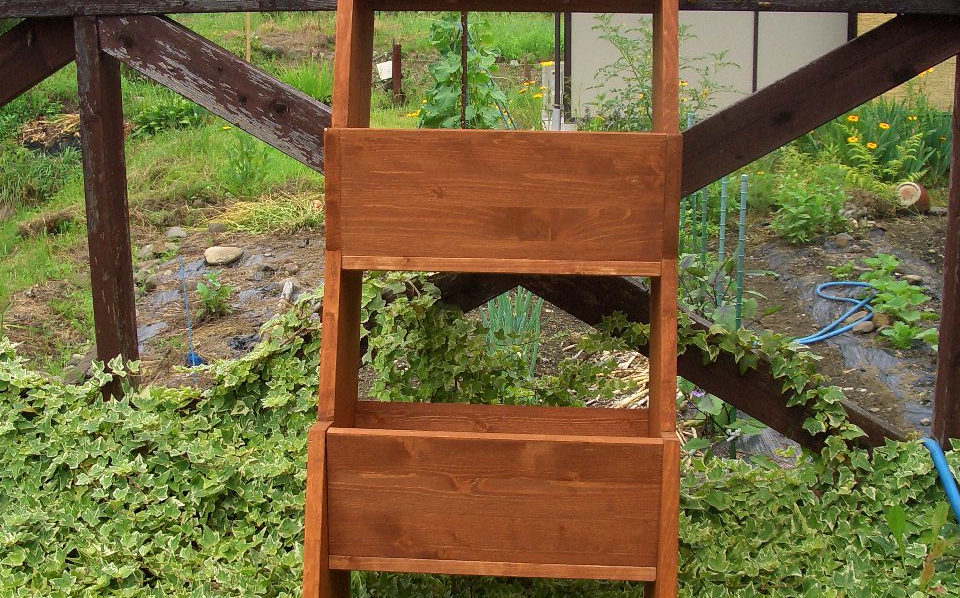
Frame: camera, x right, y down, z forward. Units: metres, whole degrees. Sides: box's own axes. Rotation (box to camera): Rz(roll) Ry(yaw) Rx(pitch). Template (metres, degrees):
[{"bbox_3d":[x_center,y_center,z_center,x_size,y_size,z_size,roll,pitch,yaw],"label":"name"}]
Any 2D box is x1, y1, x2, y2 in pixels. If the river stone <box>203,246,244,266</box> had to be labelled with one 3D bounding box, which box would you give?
[{"bbox_3d":[-1.037,-0.175,5.240,0.153,0.062,0.110,-1,11,0],"label":"river stone"}]

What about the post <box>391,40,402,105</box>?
[{"bbox_3d":[-0.991,-2.669,15.300,0.100,0.710,0.100,-1,11,0],"label":"post"}]

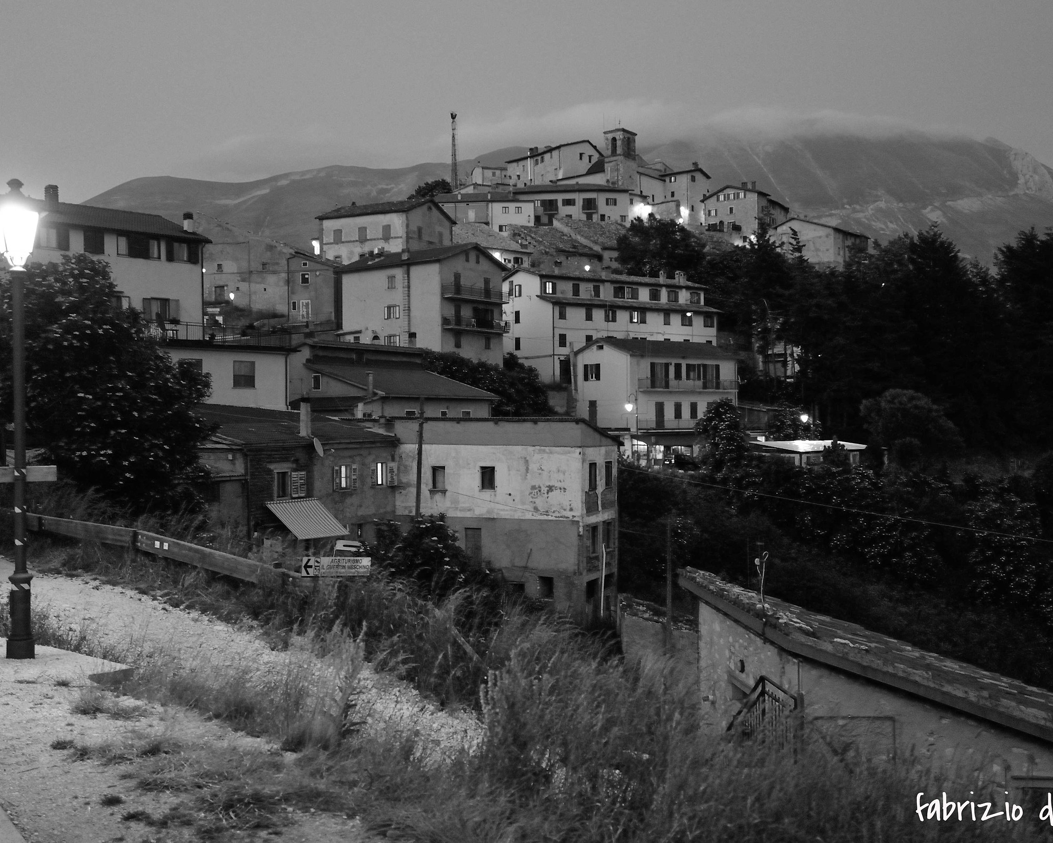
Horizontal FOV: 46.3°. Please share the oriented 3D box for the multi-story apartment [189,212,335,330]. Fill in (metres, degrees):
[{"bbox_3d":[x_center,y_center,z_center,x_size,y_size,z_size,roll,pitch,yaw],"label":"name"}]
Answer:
[{"bbox_3d":[-29.801,-17.152,138.500,14.500,12.000,8.500,0,1,9],"label":"multi-story apartment"}]

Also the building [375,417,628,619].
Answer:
[{"bbox_3d":[-1.470,4.683,65.109,11.400,9.999,6.500,0,1,20],"label":"building"}]

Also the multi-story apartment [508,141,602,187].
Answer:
[{"bbox_3d":[4.805,-43.617,212.252,8.781,7.722,16.373,-1,2,-34],"label":"multi-story apartment"}]

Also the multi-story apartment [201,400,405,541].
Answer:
[{"bbox_3d":[-13.160,2.523,64.810,7.000,6.571,11.498,1,2,31],"label":"multi-story apartment"}]

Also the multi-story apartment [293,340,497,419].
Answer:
[{"bbox_3d":[-10.378,-1.946,93.010,9.800,7.405,20.750,0,1,18],"label":"multi-story apartment"}]

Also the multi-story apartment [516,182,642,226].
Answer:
[{"bbox_3d":[8.975,-40.060,230.038,22.800,8.535,10.000,0,1,4],"label":"multi-story apartment"}]

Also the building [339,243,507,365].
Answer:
[{"bbox_3d":[-10.574,-11.017,123.018,14.861,12.394,8.816,1,2,42],"label":"building"}]

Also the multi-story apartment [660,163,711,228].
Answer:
[{"bbox_3d":[26.820,-37.544,208.423,4.843,10.267,7.032,-1,2,-36],"label":"multi-story apartment"}]

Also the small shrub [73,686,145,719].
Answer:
[{"bbox_3d":[-3.021,2.034,8.942,0.490,0.180,0.360,0,1,0],"label":"small shrub"}]

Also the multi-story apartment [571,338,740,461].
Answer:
[{"bbox_3d":[10.991,-1.850,102.409,12.100,9.900,8.000,-1,1,-37],"label":"multi-story apartment"}]

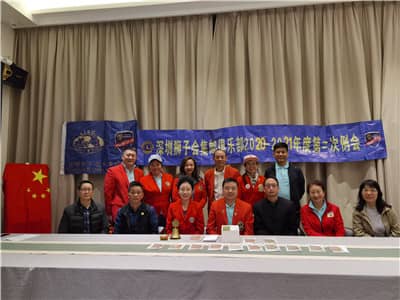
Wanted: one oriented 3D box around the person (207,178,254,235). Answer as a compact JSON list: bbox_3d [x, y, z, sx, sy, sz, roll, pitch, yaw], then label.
[{"bbox_3d":[0.325,0.970,3.211,0.520,1.300,0.750,0,-2,3],"label":"person"}]

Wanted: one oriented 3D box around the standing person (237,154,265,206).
[{"bbox_3d":[0.638,0.854,3.741,0.440,1.593,0.290,-1,-6,6],"label":"standing person"}]

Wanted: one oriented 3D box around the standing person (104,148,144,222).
[{"bbox_3d":[-0.987,0.811,4.049,0.550,1.690,0.340,1,-3,-27],"label":"standing person"}]

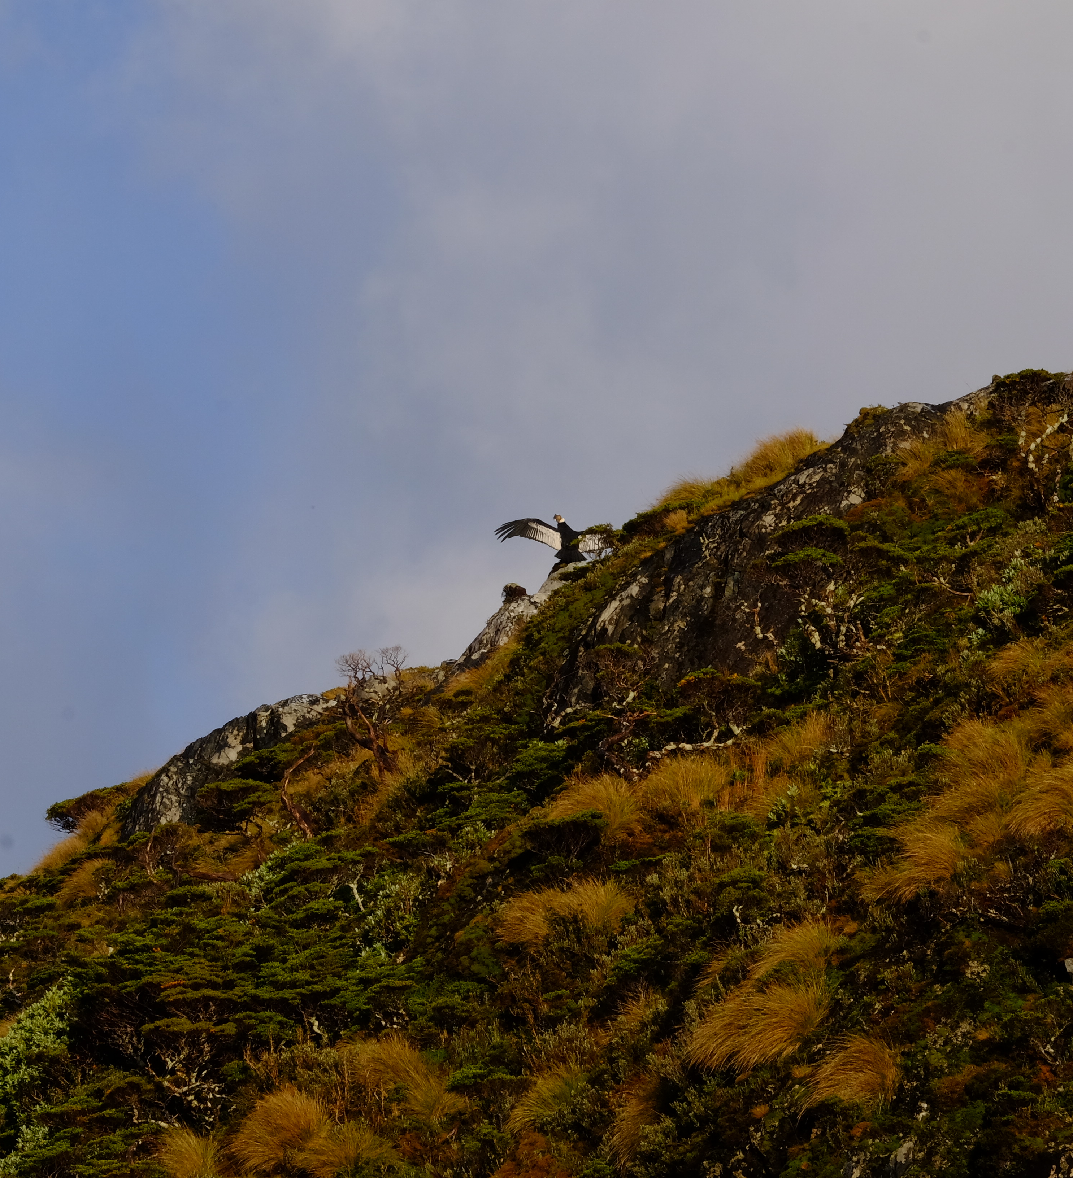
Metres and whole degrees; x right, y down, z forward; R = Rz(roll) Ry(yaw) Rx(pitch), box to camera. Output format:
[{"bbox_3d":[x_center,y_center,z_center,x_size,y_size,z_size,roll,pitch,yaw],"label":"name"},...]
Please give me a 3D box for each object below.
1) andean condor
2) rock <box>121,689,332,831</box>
[{"bbox_3d":[0.460,-0.895,185.500,2.400,0.870,0.800,3,-12,-14],"label":"andean condor"},{"bbox_3d":[-5.523,3.115,184.500,3.800,2.400,2.700,0,-12,0],"label":"rock"}]

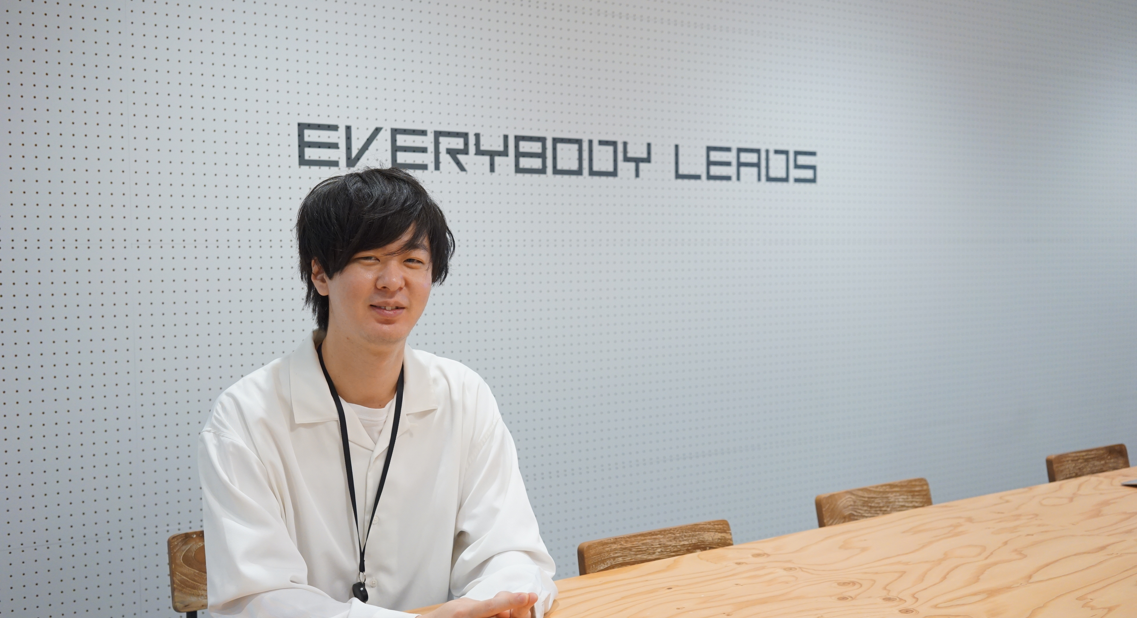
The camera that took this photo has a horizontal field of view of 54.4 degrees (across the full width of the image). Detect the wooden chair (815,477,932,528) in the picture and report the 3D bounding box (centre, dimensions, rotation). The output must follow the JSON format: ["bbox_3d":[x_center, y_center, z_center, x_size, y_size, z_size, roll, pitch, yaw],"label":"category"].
[{"bbox_3d":[0.780,0.762,2.192,0.400,0.760,0.470,-3,4,-34],"label":"wooden chair"}]

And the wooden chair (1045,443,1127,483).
[{"bbox_3d":[1.435,0.735,2.614,0.400,0.760,0.470,-3,4,-34],"label":"wooden chair"}]

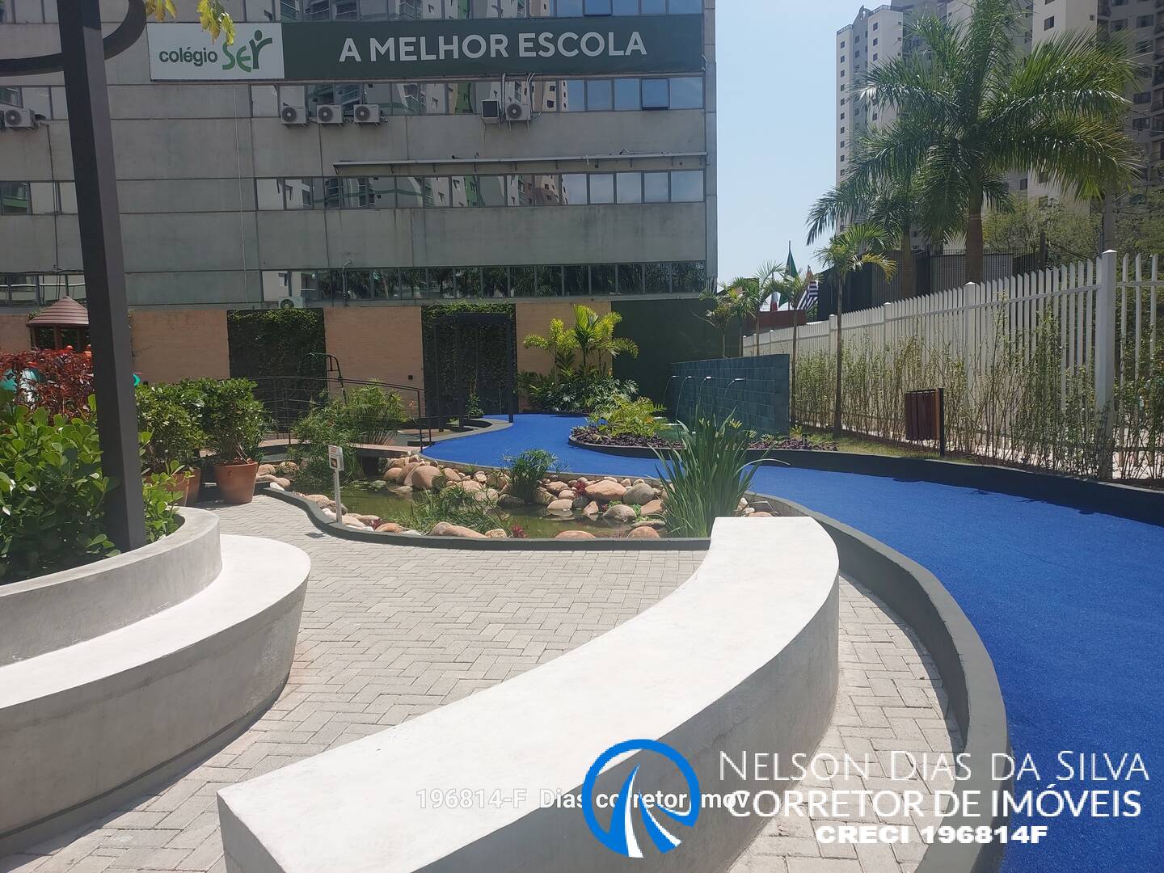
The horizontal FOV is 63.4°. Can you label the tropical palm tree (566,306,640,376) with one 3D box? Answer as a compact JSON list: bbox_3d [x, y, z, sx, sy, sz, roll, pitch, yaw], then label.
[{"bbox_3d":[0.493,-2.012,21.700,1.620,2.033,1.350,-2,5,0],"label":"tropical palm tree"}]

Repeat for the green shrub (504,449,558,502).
[{"bbox_3d":[-0.501,0.384,9.350,0.530,0.542,0.500,-2,5,0],"label":"green shrub"}]

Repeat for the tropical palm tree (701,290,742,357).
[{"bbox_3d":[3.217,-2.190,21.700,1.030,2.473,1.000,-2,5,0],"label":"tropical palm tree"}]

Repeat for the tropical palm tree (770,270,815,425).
[{"bbox_3d":[4.071,-1.707,18.130,0.950,2.965,0.950,-1,4,0],"label":"tropical palm tree"}]

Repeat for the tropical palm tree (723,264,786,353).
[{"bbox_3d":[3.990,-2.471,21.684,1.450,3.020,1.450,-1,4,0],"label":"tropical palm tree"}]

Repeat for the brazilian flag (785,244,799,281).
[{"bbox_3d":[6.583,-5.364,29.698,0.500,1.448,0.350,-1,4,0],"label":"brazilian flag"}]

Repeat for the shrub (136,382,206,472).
[{"bbox_3d":[-4.307,-0.095,9.812,0.800,0.939,0.780,-3,5,-24],"label":"shrub"}]

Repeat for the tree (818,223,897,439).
[{"bbox_3d":[4.390,-1.676,15.025,1.300,3.407,1.300,-1,4,0],"label":"tree"}]

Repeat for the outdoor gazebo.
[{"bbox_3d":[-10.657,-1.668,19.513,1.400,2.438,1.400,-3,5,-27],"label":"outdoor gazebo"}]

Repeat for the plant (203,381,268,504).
[{"bbox_3d":[-3.652,0.048,9.950,0.700,1.317,0.700,-2,5,0],"label":"plant"}]

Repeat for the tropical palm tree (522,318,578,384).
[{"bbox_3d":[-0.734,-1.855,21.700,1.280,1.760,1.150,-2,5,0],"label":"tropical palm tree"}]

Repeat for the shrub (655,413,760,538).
[{"bbox_3d":[0.966,0.294,7.170,0.830,0.969,0.800,-2,5,0],"label":"shrub"}]

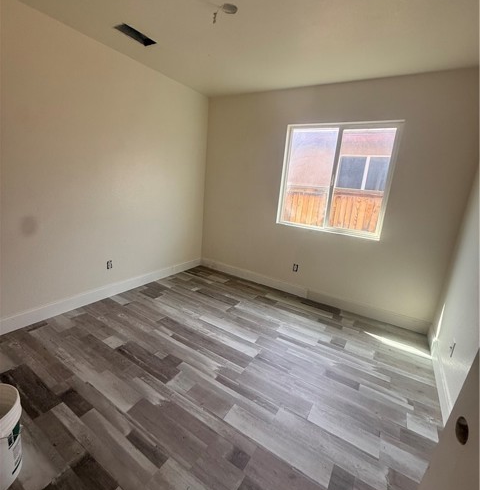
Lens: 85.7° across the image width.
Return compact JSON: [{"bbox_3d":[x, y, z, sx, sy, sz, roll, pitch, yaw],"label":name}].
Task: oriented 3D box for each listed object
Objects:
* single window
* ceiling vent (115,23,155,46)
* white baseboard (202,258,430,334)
[{"bbox_3d":[1.035,-0.730,2.906,1.174,1.161,0.090,13,16,30],"label":"single window"},{"bbox_3d":[-0.848,-1.715,2.109,0.135,0.040,0.310,13,16,30],"label":"ceiling vent"},{"bbox_3d":[0.651,0.573,3.368,3.027,0.134,0.020,13,16,30],"label":"white baseboard"}]

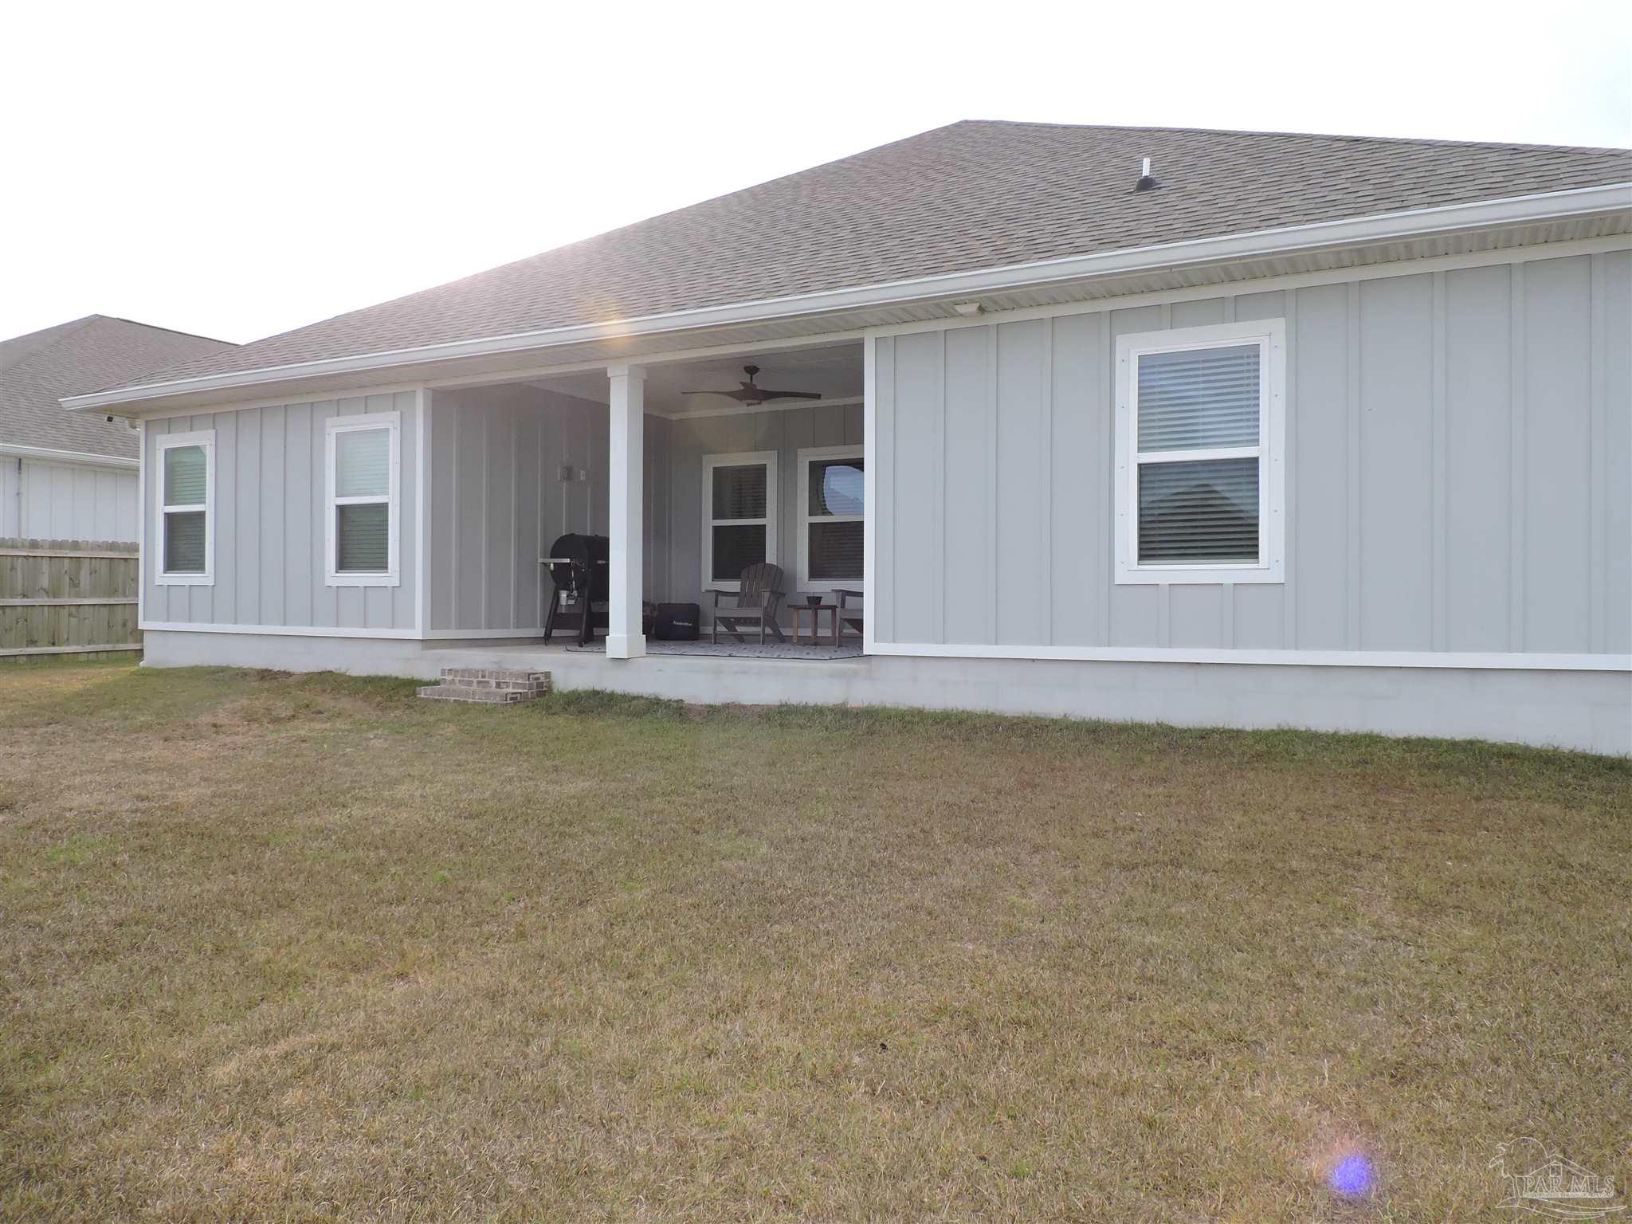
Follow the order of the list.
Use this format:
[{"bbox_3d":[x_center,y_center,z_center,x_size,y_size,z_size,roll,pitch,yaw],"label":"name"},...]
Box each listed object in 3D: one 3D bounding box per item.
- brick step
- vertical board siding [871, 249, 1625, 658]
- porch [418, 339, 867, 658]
[{"bbox_3d":[-2.994,0.657,10.243,1.075,0.243,0.580,1,0,28],"label":"brick step"},{"bbox_3d":[2.543,-0.897,7.587,4.870,2.380,0.100,1,0,28],"label":"vertical board siding"},{"bbox_3d":[-0.758,-0.949,11.639,4.770,2.690,4.030,1,0,28],"label":"porch"}]

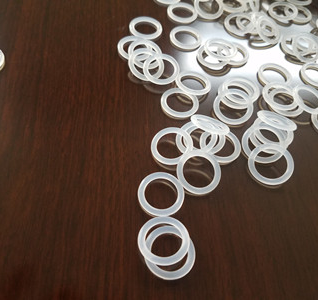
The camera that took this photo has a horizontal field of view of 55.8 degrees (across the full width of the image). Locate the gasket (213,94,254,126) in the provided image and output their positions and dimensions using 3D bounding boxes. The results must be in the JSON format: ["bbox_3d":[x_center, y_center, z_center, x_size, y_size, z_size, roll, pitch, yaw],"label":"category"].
[{"bbox_3d":[0.056,-0.033,0.228,0.029,0.003,0.029,-1,71,2],"label":"gasket"}]

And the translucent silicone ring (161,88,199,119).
[{"bbox_3d":[0.014,-0.031,0.195,0.025,0.004,0.025,2,58,-4],"label":"translucent silicone ring"}]

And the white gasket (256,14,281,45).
[{"bbox_3d":[0.085,-0.094,0.234,0.025,0.004,0.025,13,65,-29],"label":"white gasket"}]

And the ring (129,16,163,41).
[{"bbox_3d":[-0.010,-0.094,0.232,0.025,0.004,0.025,2,58,-4],"label":"ring"}]

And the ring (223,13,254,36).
[{"bbox_3d":[0.077,-0.120,0.288,0.029,0.003,0.029,5,62,-9],"label":"ring"}]

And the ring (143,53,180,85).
[{"bbox_3d":[0.002,-0.055,0.204,0.025,0.004,0.025,2,67,-5],"label":"ring"}]

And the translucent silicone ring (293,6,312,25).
[{"bbox_3d":[0.119,-0.119,0.259,0.025,0.004,0.025,2,58,-4],"label":"translucent silicone ring"}]

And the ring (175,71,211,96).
[{"bbox_3d":[0.027,-0.054,0.240,0.029,0.003,0.029,13,46,0],"label":"ring"}]

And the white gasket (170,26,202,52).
[{"bbox_3d":[0.020,-0.086,0.230,0.025,0.004,0.025,2,58,-4],"label":"white gasket"}]

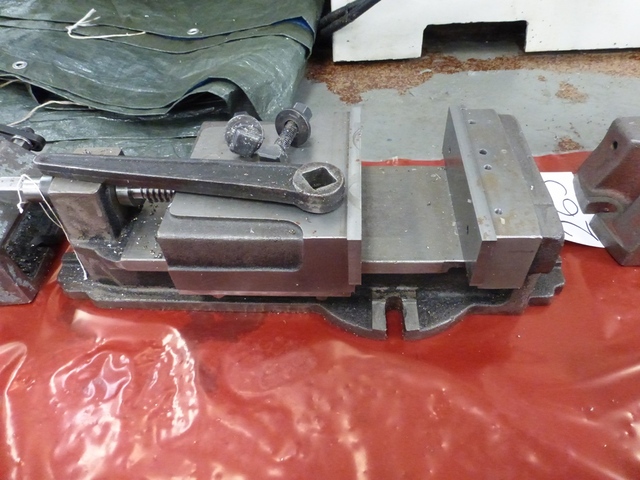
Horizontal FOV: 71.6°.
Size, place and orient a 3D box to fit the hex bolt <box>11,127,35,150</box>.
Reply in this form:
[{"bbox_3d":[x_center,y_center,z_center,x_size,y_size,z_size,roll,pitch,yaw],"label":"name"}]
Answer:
[{"bbox_3d":[-0.328,-0.110,0.489,0.025,0.025,0.035,4,63,2],"label":"hex bolt"}]

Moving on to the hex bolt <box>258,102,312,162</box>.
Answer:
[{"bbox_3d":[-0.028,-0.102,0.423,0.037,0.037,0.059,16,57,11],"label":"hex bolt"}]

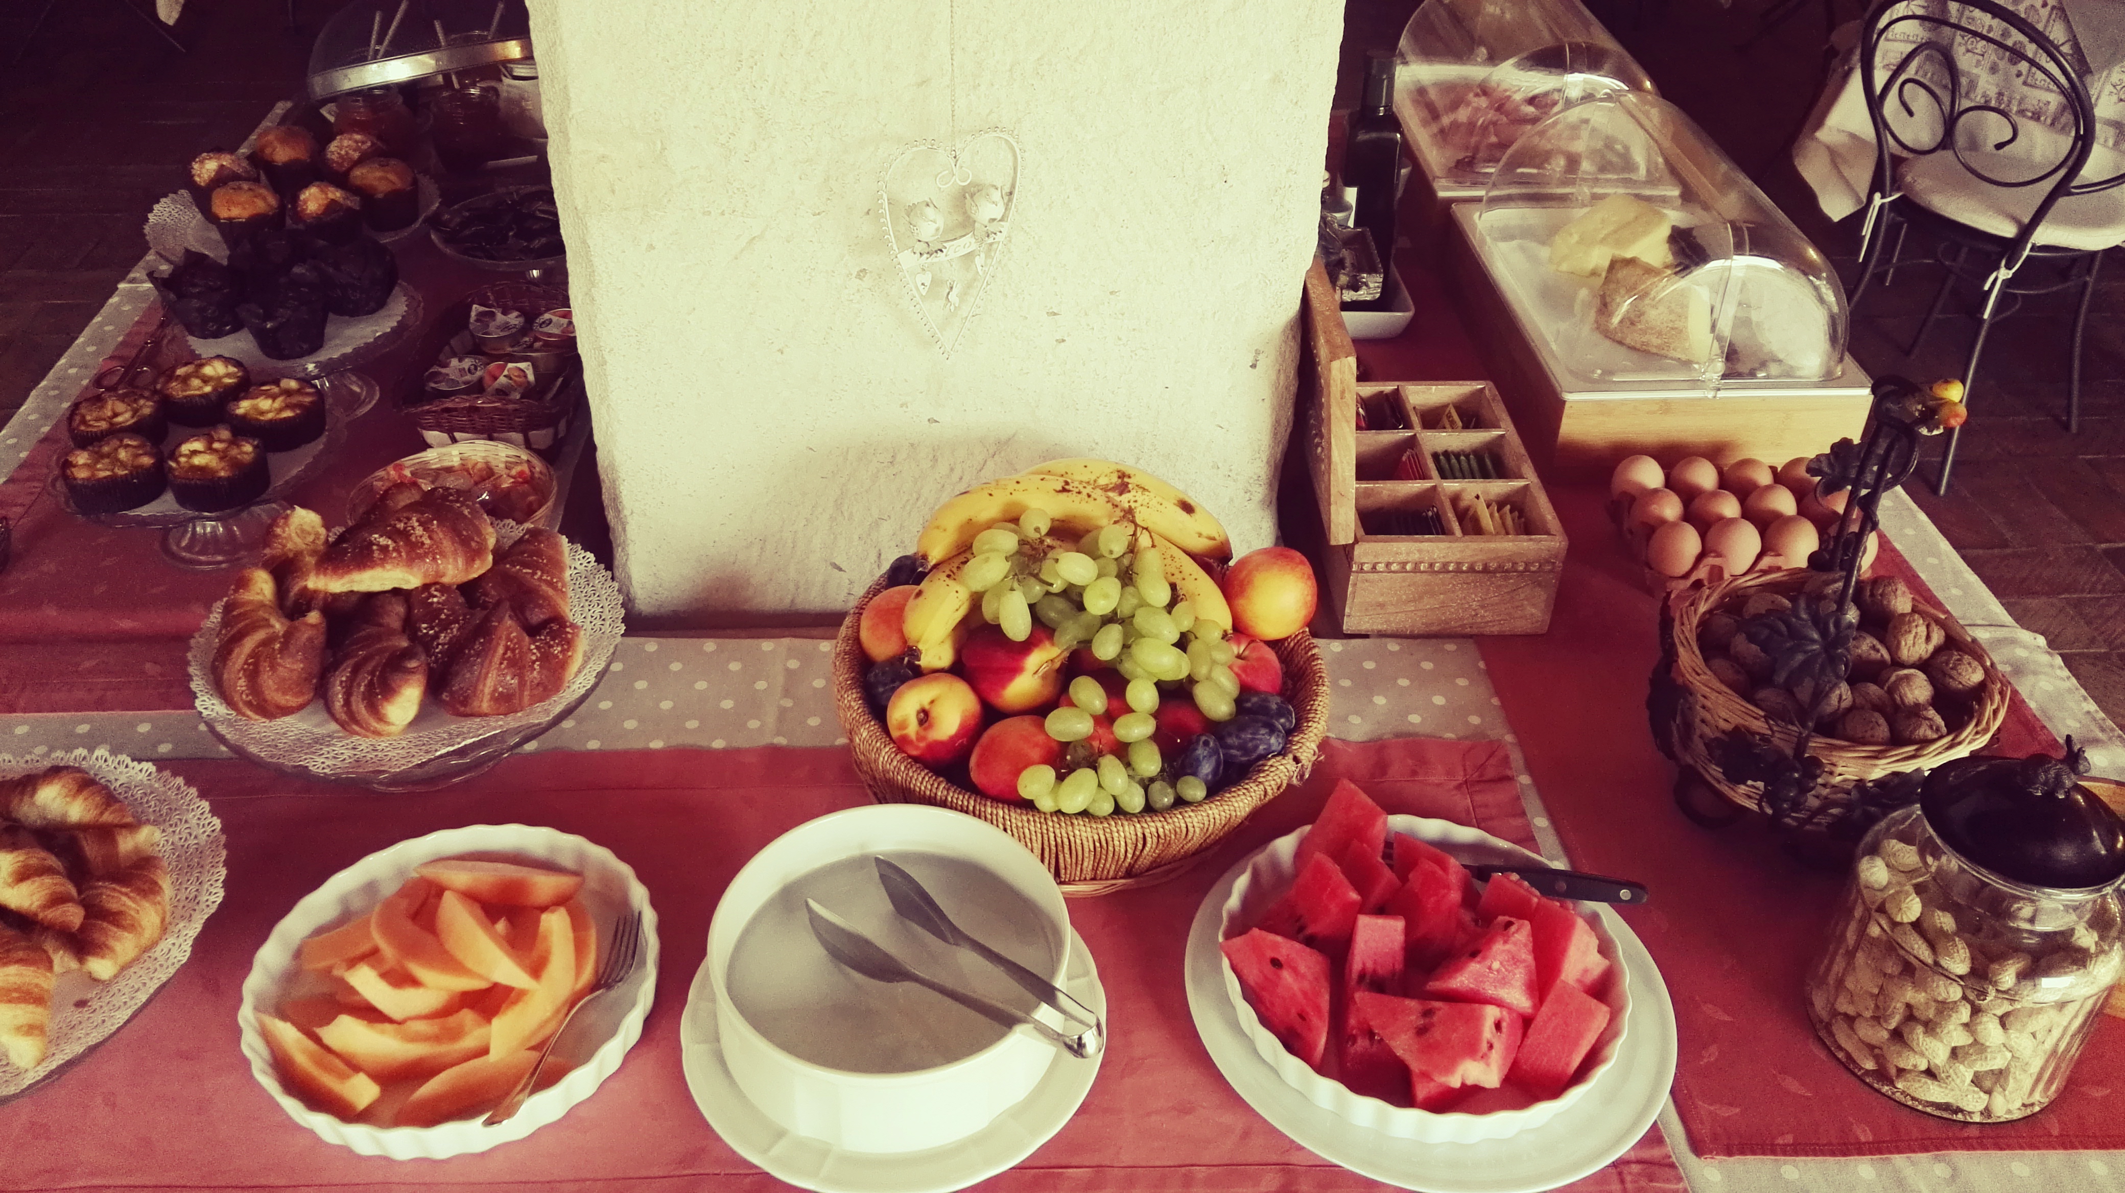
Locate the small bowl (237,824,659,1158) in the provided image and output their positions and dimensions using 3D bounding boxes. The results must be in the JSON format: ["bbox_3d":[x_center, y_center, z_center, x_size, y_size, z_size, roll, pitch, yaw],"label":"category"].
[{"bbox_3d":[-0.353,0.232,0.935,0.232,0.045,0.232,1,35,-1],"label":"small bowl"}]

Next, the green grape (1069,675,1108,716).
[{"bbox_3d":[0.017,0.061,0.980,0.021,0.028,0.021,-36,4,22],"label":"green grape"}]

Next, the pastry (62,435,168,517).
[{"bbox_3d":[-0.723,-0.096,1.204,0.069,0.042,0.069,1,34,-1],"label":"pastry"}]

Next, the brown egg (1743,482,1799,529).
[{"bbox_3d":[0.602,-0.071,1.340,0.045,0.056,0.045,0,35,0],"label":"brown egg"}]

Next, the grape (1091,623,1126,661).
[{"bbox_3d":[0.031,0.031,1.064,0.020,0.028,0.020,23,17,-15],"label":"grape"}]

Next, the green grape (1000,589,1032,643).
[{"bbox_3d":[-0.031,0.012,1.027,0.021,0.033,0.021,-6,7,-2],"label":"green grape"}]

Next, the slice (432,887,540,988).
[{"bbox_3d":[-0.344,0.206,0.944,0.036,0.032,0.106,-29,44,-36],"label":"slice"}]

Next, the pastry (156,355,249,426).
[{"bbox_3d":[-0.716,-0.174,1.318,0.069,0.042,0.069,1,34,-1],"label":"pastry"}]

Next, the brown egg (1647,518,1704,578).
[{"bbox_3d":[0.501,-0.037,1.289,0.045,0.056,0.045,0,35,0],"label":"brown egg"}]

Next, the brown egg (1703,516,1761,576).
[{"bbox_3d":[0.555,-0.040,1.309,0.043,0.056,0.043,1,34,-1],"label":"brown egg"}]

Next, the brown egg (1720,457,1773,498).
[{"bbox_3d":[0.599,-0.096,1.377,0.045,0.056,0.045,0,35,0],"label":"brown egg"}]

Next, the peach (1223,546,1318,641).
[{"bbox_3d":[0.143,-0.002,1.083,0.065,0.064,0.065,1,34,-1],"label":"peach"}]

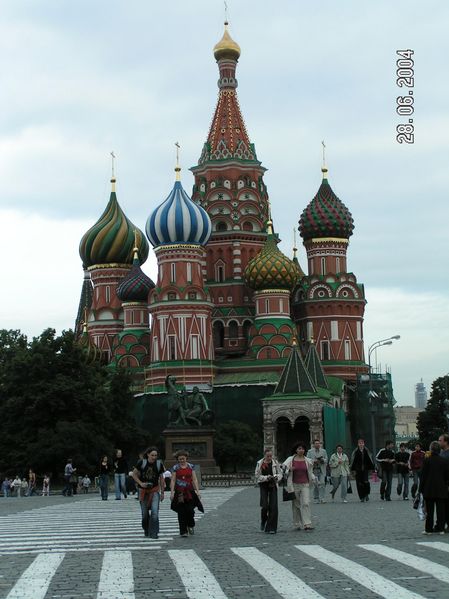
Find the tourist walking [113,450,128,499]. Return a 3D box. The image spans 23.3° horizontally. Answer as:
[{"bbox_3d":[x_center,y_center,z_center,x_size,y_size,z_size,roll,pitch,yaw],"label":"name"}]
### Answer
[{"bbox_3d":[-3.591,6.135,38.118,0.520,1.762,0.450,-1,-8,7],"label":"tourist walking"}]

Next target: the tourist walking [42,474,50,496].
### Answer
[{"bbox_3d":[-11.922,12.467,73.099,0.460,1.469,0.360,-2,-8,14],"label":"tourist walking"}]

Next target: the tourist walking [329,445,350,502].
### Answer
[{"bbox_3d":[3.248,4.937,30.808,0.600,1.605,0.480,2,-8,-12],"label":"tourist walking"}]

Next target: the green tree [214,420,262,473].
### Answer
[{"bbox_3d":[1.227,14.569,107.355,4.700,5.271,4.700,0,-8,0],"label":"green tree"}]

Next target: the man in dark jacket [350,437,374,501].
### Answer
[{"bbox_3d":[3.887,4.843,30.819,0.680,1.766,0.450,0,-8,-1],"label":"man in dark jacket"}]

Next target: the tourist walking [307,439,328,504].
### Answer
[{"bbox_3d":[2.554,4.756,30.117,0.570,1.734,0.420,1,-8,-8],"label":"tourist walking"}]

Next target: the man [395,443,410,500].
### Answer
[{"bbox_3d":[5.292,5.140,32.513,0.500,1.686,0.450,-1,-8,5],"label":"man"}]

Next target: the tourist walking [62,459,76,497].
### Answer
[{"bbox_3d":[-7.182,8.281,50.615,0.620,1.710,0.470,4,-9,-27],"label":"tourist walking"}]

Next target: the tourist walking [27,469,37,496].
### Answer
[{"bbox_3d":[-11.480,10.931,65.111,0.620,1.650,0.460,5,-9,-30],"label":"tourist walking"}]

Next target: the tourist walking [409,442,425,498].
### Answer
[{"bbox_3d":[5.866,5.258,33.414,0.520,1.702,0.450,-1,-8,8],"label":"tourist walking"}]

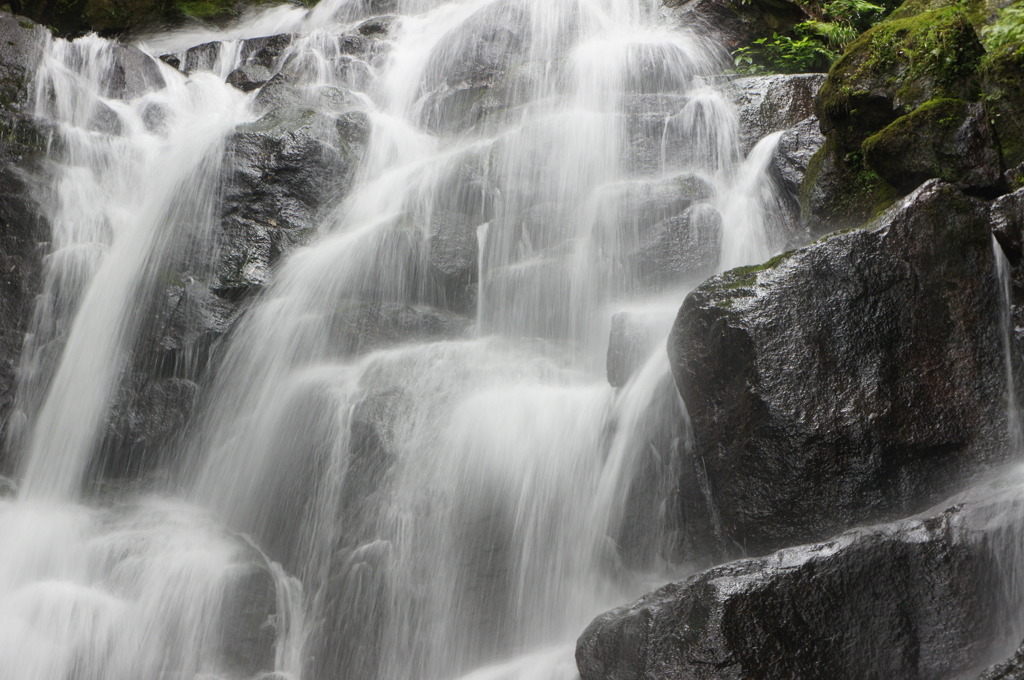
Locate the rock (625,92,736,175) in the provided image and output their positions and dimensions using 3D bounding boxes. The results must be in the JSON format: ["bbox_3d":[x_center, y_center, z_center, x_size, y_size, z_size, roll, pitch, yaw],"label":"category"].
[{"bbox_3d":[0.929,-1.147,13.000,0.610,0.450,0.420,0,2,0],"label":"rock"}]

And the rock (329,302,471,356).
[{"bbox_3d":[-0.584,-0.055,12.100,0.720,0.280,0.420,0,2,0],"label":"rock"}]

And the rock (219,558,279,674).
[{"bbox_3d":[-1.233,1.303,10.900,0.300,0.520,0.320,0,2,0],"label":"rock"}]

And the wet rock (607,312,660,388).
[{"bbox_3d":[0.615,0.053,11.800,0.270,0.370,0.300,0,2,0],"label":"wet rock"}]

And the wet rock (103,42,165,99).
[{"bbox_3d":[-2.161,-1.539,13.300,0.350,0.320,0.320,0,2,0],"label":"wet rock"}]

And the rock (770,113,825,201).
[{"bbox_3d":[1.593,-1.024,13.000,0.300,0.450,0.340,0,2,0],"label":"rock"}]

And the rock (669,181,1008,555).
[{"bbox_3d":[1.570,0.132,11.200,1.520,1.680,1.200,0,2,8],"label":"rock"}]

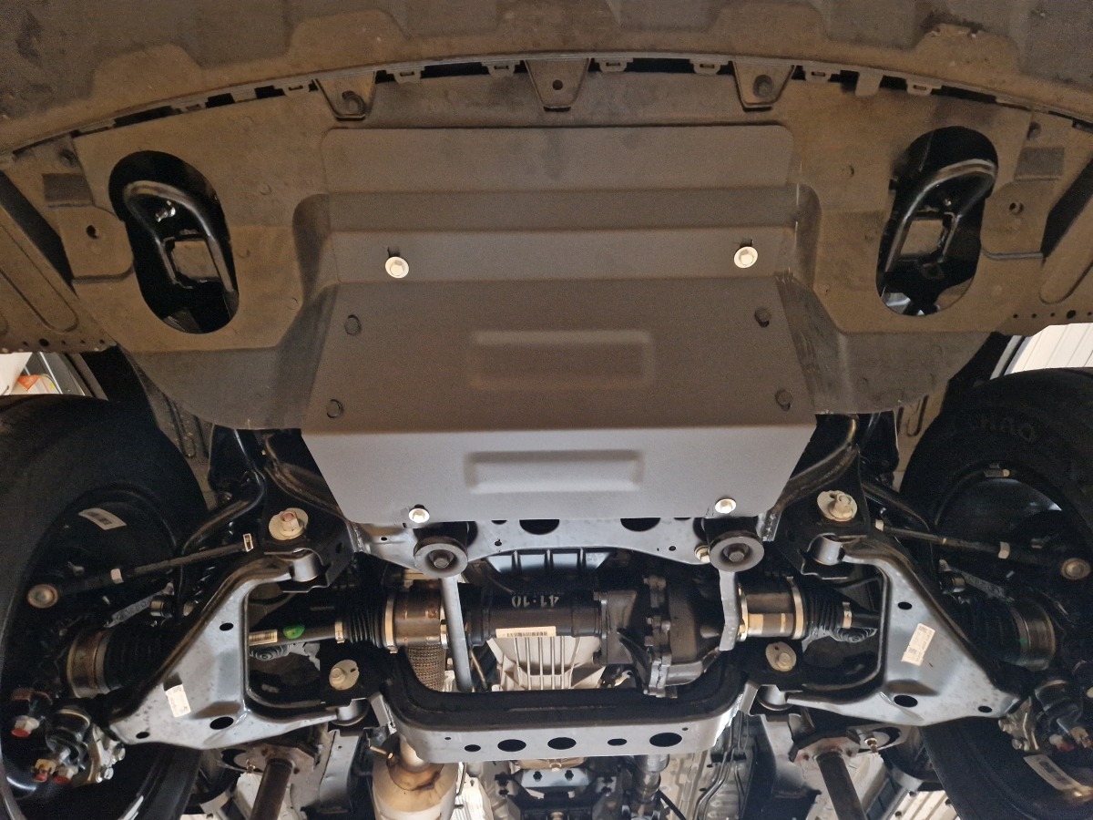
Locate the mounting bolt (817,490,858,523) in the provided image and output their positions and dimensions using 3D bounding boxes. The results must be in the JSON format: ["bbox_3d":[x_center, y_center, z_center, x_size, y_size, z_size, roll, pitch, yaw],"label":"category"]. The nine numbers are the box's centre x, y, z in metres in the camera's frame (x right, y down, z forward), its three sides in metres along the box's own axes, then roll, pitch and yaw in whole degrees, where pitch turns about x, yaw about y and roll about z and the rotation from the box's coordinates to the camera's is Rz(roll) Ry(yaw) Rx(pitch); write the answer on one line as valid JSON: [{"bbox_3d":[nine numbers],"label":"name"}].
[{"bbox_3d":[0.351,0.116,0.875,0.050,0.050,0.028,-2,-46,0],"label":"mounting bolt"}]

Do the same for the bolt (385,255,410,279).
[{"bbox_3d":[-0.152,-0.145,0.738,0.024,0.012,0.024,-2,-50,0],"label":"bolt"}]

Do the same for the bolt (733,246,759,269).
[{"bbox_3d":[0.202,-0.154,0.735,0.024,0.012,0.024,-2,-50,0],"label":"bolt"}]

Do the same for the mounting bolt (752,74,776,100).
[{"bbox_3d":[0.197,-0.294,0.660,0.019,0.010,0.019,-2,-50,0],"label":"mounting bolt"}]

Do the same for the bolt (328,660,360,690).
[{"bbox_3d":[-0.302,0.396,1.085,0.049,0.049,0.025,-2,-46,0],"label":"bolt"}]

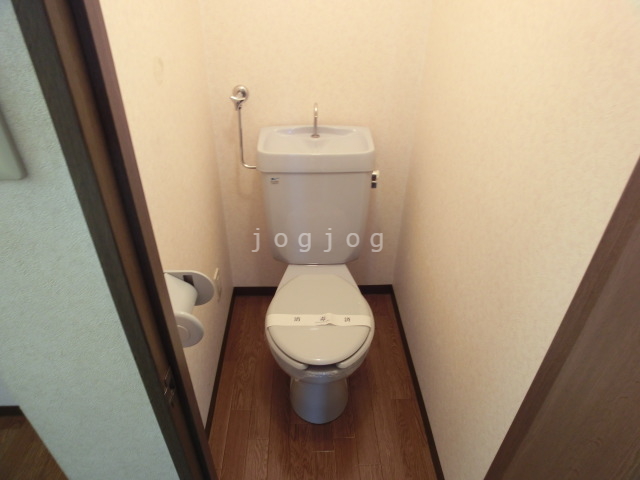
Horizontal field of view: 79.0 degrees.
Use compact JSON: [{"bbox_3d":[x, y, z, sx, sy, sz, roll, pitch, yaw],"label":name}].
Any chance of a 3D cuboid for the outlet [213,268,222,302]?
[{"bbox_3d":[-0.403,0.178,1.538,0.011,0.120,0.071,0,33,-2],"label":"outlet"}]

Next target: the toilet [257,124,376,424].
[{"bbox_3d":[-0.008,0.133,1.419,0.394,0.871,0.764,0,33,-2],"label":"toilet"}]

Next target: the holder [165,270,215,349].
[{"bbox_3d":[-0.334,0.175,0.996,0.104,0.120,0.150,0,33,-2],"label":"holder"}]

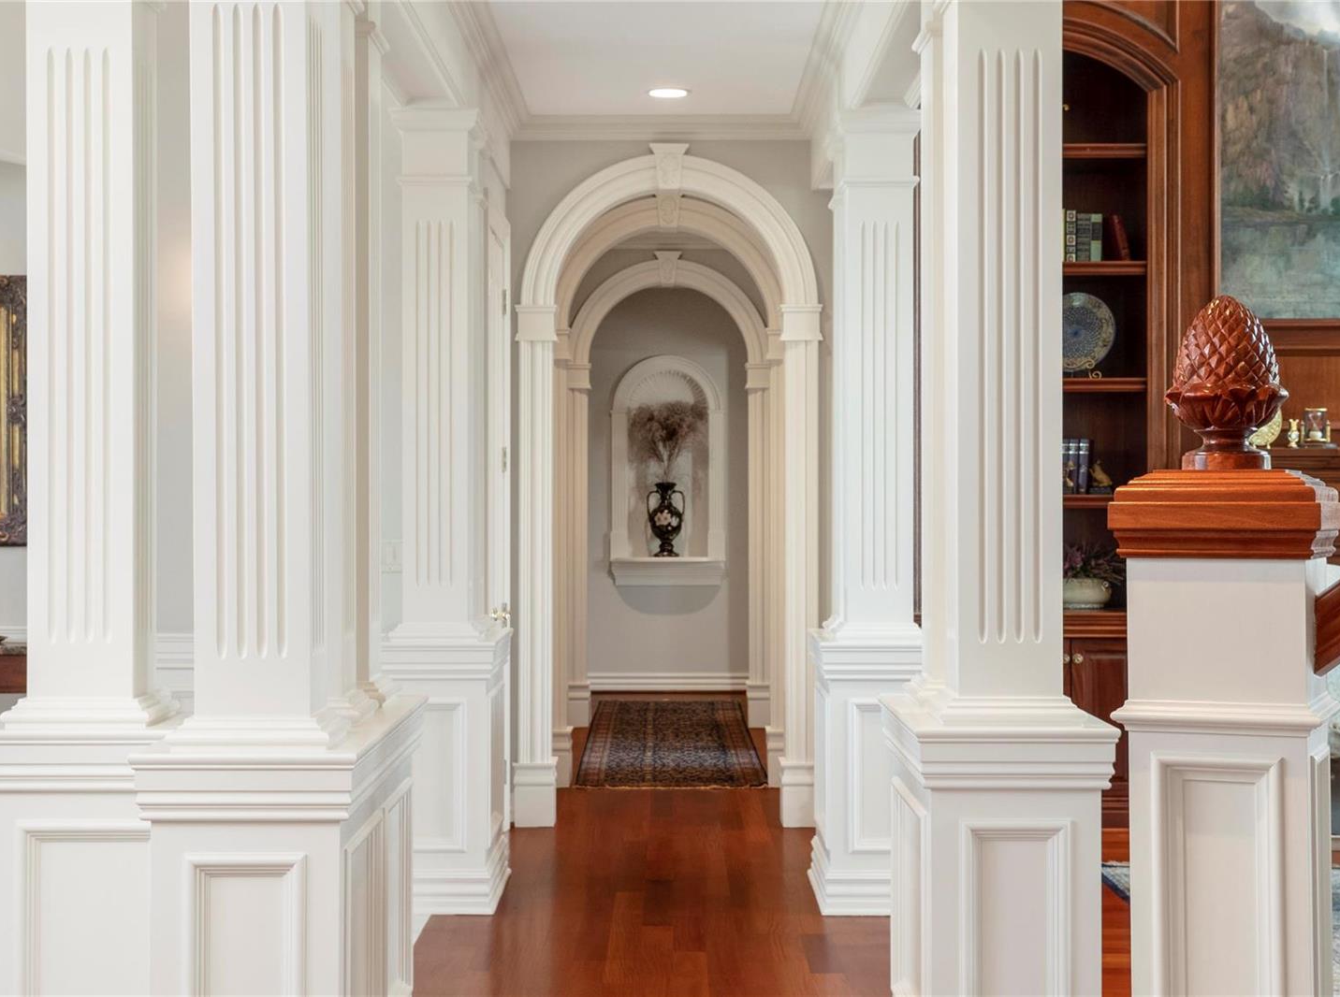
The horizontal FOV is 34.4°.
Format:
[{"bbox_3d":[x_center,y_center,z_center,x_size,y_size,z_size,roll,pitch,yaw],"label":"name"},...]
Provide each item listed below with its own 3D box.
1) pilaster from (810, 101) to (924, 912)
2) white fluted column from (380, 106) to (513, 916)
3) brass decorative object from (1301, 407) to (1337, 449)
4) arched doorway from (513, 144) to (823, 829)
[{"bbox_3d":[0.729,0.035,7.710,0.432,2.730,0.840,0,0,0],"label":"pilaster"},{"bbox_3d":[-0.804,0.035,7.710,0.432,2.730,0.840,0,0,0],"label":"white fluted column"},{"bbox_3d":[2.705,-0.297,9.050,0.140,0.172,0.095,0,0,0],"label":"brass decorative object"},{"bbox_3d":[-0.006,-0.052,9.315,1.308,2.905,0.250,0,0,0],"label":"arched doorway"}]

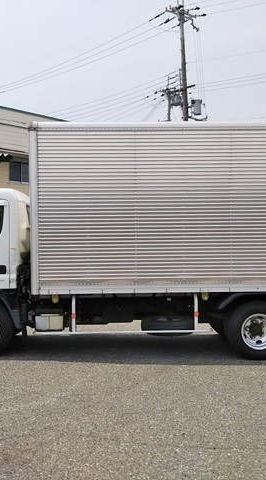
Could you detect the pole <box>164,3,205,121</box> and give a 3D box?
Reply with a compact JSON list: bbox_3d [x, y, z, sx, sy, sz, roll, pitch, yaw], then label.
[{"bbox_3d":[2.600,-5.150,27.000,1.900,12.900,1.200,-2,0,0],"label":"pole"}]

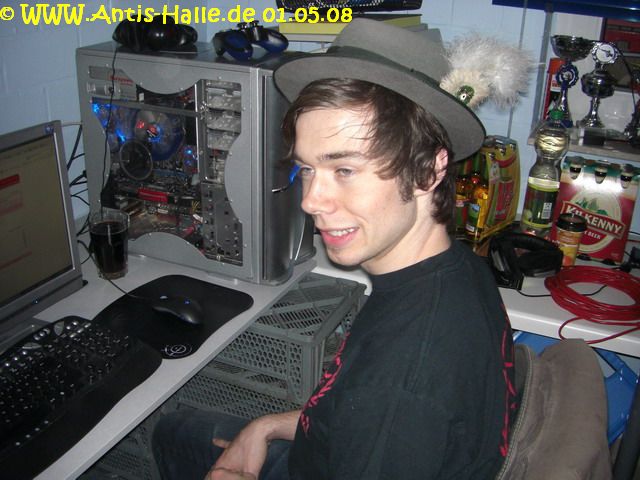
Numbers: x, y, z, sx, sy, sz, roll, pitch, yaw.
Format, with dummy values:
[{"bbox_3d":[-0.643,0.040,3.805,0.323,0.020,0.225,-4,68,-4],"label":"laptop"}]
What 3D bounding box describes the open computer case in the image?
[{"bbox_3d":[-0.261,-0.188,1.572,0.474,0.456,0.214,11,25,19],"label":"open computer case"}]

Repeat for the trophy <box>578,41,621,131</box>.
[{"bbox_3d":[0.679,-0.372,1.708,0.090,0.215,0.090,11,25,19],"label":"trophy"}]

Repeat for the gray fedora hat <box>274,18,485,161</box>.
[{"bbox_3d":[0.095,-0.220,0.925,0.270,0.135,0.295,13,-8,46],"label":"gray fedora hat"}]

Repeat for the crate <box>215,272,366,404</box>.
[{"bbox_3d":[-0.135,0.187,1.649,0.400,0.155,0.295,12,25,22],"label":"crate"}]

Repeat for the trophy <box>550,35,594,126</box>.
[{"bbox_3d":[0.606,-0.385,1.734,0.112,0.225,0.112,11,25,19],"label":"trophy"}]

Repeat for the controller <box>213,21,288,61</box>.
[{"bbox_3d":[-0.142,-0.411,1.441,0.105,0.062,0.155,11,25,19],"label":"controller"}]

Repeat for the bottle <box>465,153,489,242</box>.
[{"bbox_3d":[0.401,-0.112,1.794,0.062,0.230,0.062,7,24,12],"label":"bottle"}]

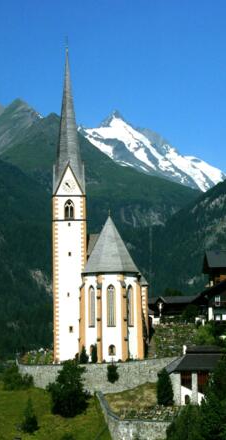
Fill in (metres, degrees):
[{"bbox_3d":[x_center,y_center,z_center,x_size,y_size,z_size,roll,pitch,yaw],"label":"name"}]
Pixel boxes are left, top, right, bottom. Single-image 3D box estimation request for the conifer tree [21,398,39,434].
[{"bbox_3d":[-13.650,32.120,187.000,3.000,5.900,3.000,-1,-6,0],"label":"conifer tree"}]

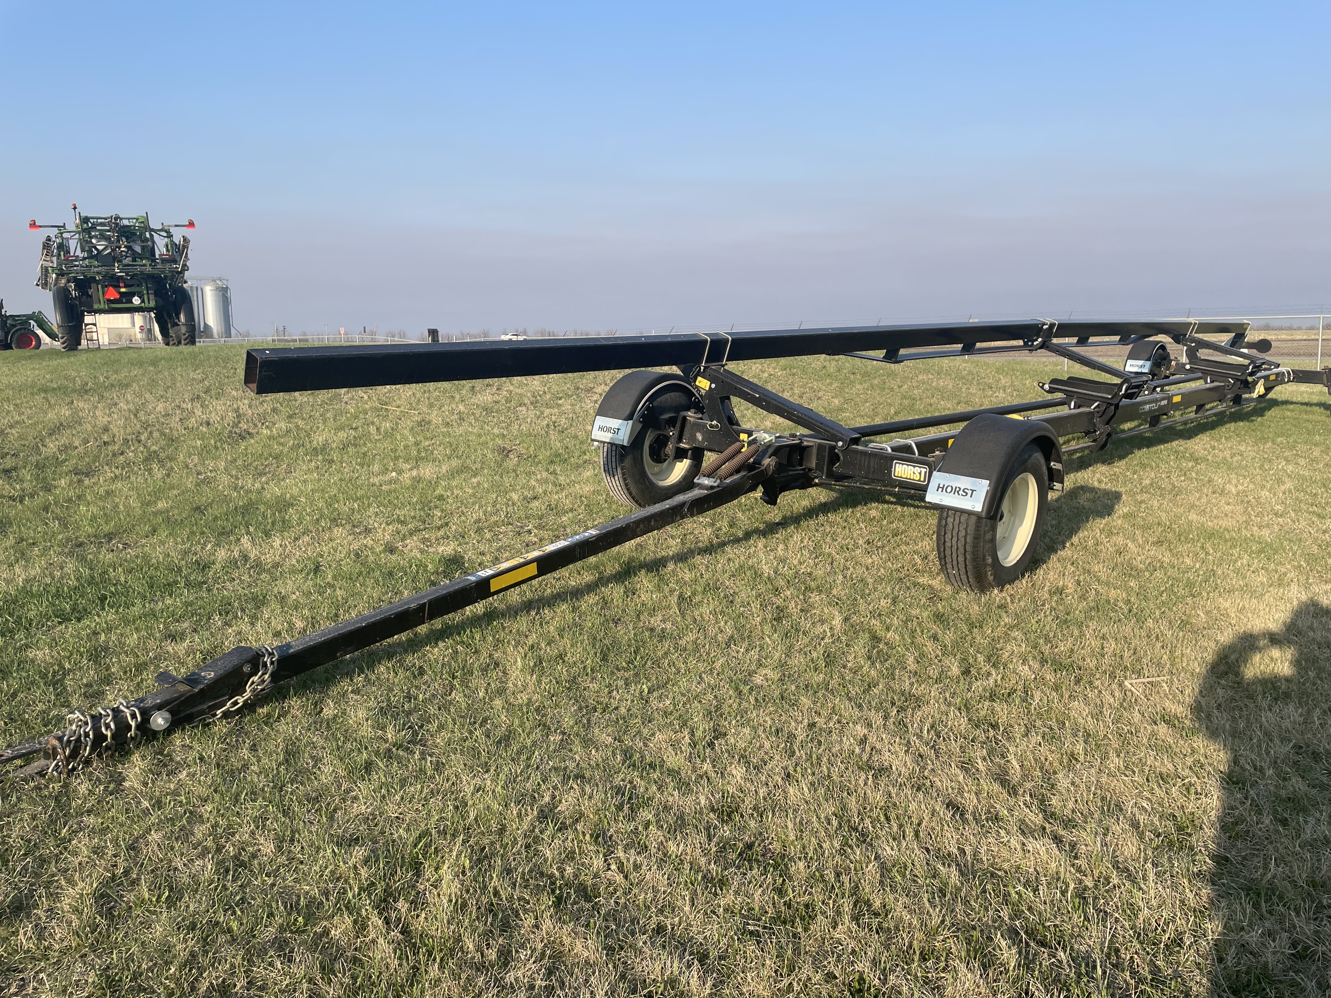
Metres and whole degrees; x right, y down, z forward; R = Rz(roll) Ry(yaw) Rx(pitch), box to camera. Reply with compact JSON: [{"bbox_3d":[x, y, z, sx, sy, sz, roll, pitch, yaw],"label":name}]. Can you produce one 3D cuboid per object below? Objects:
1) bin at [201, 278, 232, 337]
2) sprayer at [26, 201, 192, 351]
[{"bbox_3d":[-88.826,-37.524,198.000,4.750,11.500,4.750,-1,9,0],"label":"bin"},{"bbox_3d":[-16.957,-6.701,30.777,4.000,4.150,8.700,-8,11,-30],"label":"sprayer"}]

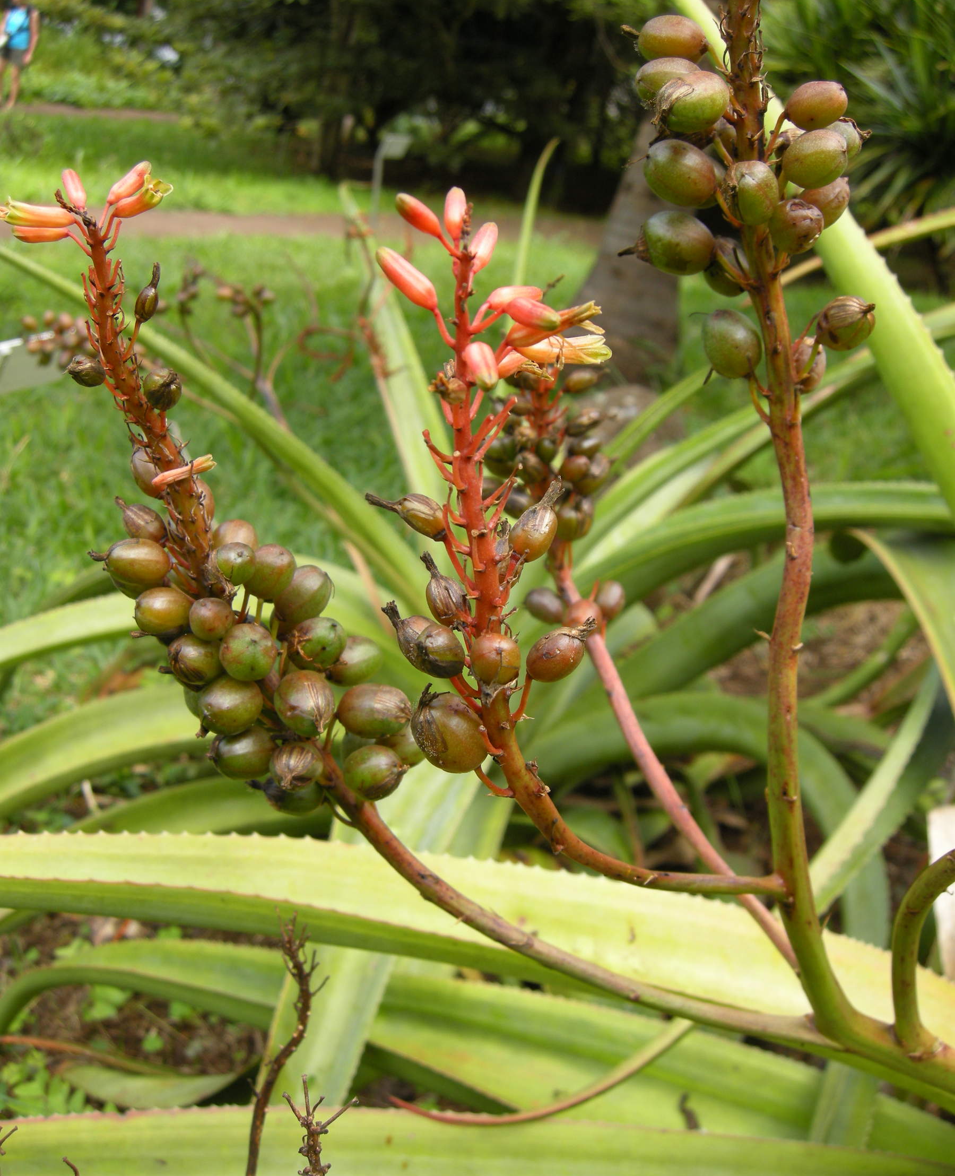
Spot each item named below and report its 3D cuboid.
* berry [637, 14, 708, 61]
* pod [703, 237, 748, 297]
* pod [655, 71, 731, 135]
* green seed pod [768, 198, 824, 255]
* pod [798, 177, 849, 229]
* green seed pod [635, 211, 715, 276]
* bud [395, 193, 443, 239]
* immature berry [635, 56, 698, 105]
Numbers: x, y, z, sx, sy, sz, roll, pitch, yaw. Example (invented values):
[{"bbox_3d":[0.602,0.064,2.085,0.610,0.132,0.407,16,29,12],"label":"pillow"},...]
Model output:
[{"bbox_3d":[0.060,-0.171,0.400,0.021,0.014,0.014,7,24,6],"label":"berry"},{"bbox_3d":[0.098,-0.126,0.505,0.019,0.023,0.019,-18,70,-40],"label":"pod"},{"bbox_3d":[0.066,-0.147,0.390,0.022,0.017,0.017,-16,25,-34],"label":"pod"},{"bbox_3d":[0.106,-0.121,0.430,0.018,0.018,0.021,10,-19,-29],"label":"green seed pod"},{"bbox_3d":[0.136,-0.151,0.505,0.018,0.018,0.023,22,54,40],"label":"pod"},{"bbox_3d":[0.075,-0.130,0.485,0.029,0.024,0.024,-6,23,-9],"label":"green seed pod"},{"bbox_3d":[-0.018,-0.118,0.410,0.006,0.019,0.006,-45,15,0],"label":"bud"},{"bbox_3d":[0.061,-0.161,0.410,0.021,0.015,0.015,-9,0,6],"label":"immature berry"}]

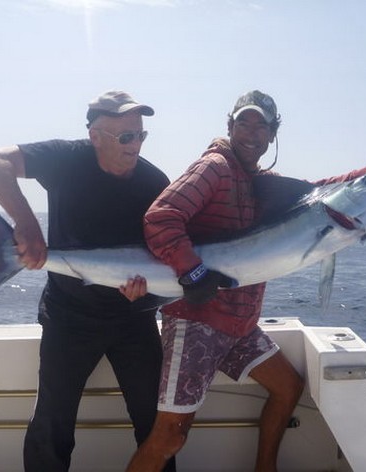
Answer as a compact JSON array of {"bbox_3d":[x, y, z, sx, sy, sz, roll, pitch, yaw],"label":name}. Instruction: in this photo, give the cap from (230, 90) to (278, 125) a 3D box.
[{"bbox_3d":[0.257,-0.463,1.820,0.167,0.130,0.265,7,4,11],"label":"cap"}]

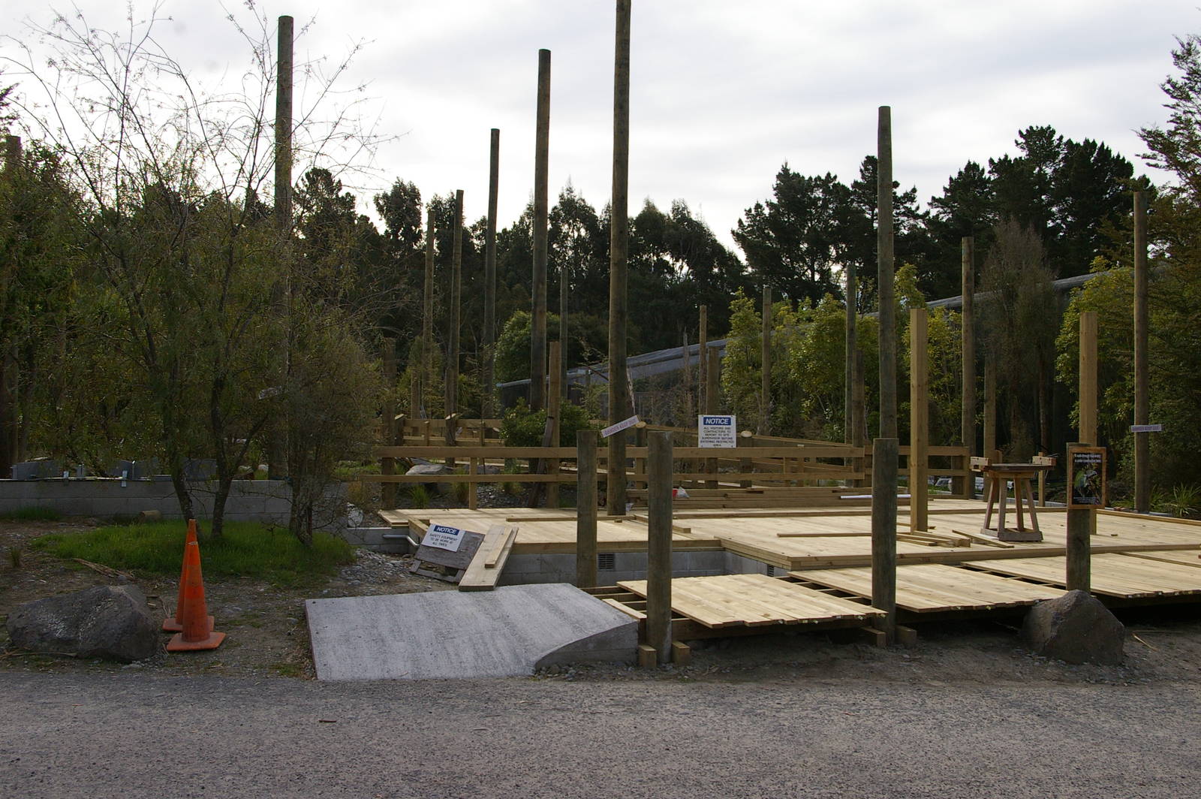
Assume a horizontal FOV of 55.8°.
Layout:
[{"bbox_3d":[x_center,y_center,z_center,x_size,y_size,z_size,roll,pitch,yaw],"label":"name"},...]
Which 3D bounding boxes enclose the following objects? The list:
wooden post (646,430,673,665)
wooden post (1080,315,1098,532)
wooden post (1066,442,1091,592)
[{"bbox_3d":[0.412,1.026,7.840,0.168,1.610,0.168,0,-2,0],"label":"wooden post"},{"bbox_3d":[5.861,0.270,13.600,0.155,2.680,0.155,1,-2,-9],"label":"wooden post"},{"bbox_3d":[3.864,1.121,9.158,0.174,1.540,0.174,1,-1,-18],"label":"wooden post"}]

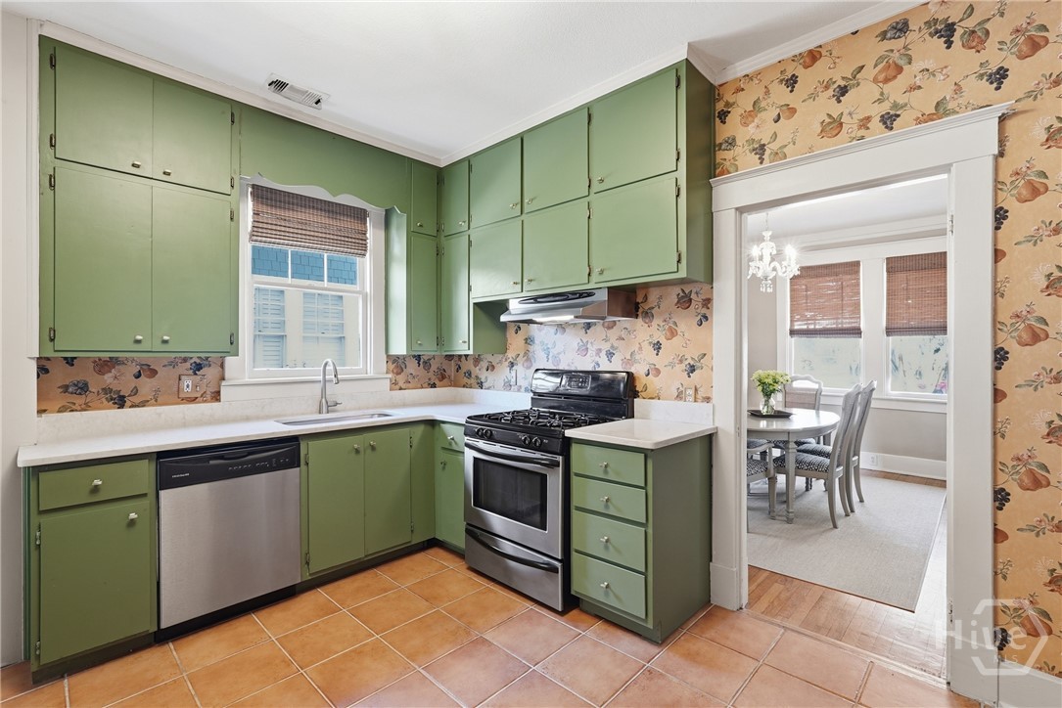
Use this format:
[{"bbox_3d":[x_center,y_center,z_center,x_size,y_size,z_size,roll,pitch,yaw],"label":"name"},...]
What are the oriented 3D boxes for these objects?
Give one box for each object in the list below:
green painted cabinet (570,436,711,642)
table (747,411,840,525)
[{"bbox_3d":[0.567,0.858,2.425,0.464,0.887,0.598,0,0,44],"label":"green painted cabinet"},{"bbox_3d":[2.139,0.933,4.240,1.010,0.740,1.760,0,0,43],"label":"table"}]

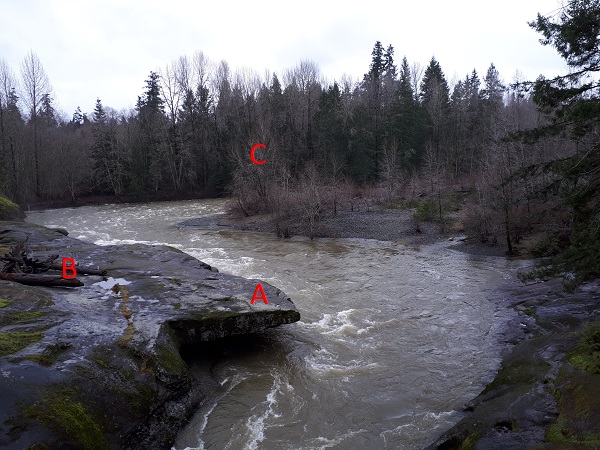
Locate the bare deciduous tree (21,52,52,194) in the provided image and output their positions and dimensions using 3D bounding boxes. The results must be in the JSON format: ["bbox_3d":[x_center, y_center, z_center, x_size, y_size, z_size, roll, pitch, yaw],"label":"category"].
[{"bbox_3d":[-45.000,-17.300,80.000,5.500,24.700,5.500,-4,6,-29],"label":"bare deciduous tree"}]

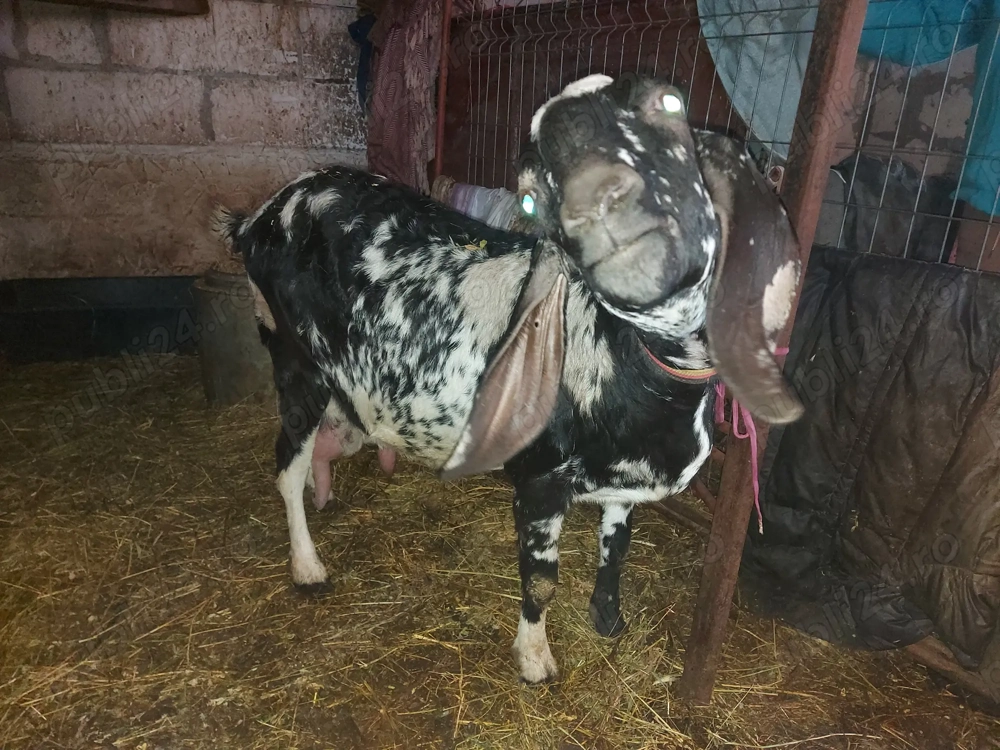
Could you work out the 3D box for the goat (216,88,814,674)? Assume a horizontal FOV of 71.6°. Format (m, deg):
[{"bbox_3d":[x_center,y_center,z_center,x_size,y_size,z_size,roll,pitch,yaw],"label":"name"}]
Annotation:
[{"bbox_3d":[-0.106,0.011,1.093,1.070,0.890,0.470,18,24,36],"label":"goat"}]

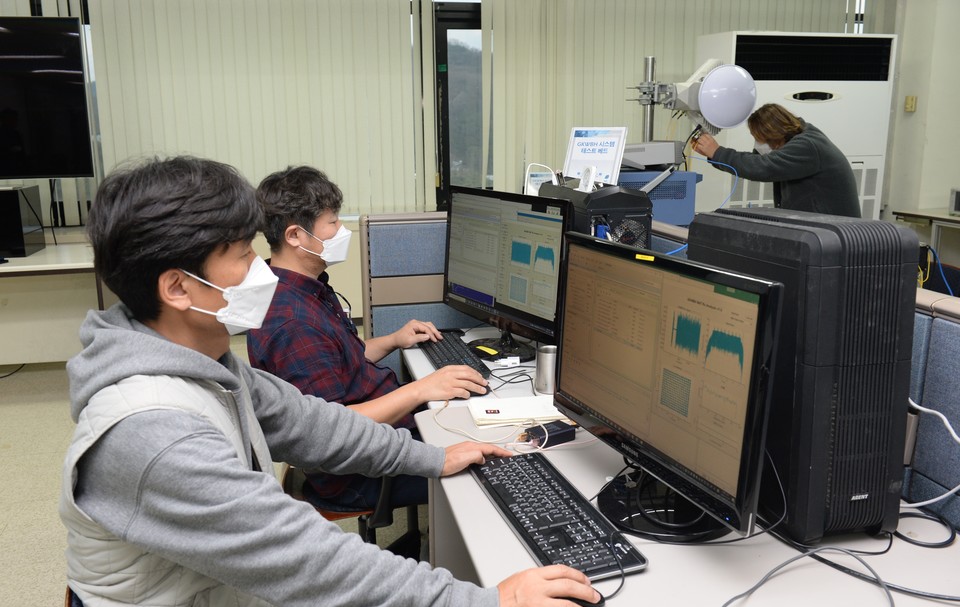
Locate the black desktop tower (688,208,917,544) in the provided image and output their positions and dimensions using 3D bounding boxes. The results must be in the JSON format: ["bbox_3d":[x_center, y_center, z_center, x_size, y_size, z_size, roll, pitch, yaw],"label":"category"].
[{"bbox_3d":[0.530,0.092,1.484,0.180,0.488,0.410,-4,13,-17],"label":"black desktop tower"}]

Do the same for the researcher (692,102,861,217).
[{"bbox_3d":[1.329,-0.179,3.922,0.760,1.440,0.520,1,12,7],"label":"researcher"}]

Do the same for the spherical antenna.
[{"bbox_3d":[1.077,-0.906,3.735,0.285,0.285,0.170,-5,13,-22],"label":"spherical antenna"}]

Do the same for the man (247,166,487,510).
[{"bbox_3d":[-0.282,0.292,2.190,0.650,1.273,0.540,-4,13,-18],"label":"man"}]

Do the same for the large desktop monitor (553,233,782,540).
[{"bbox_3d":[0.304,0.127,1.411,0.200,0.455,0.575,-5,13,-21],"label":"large desktop monitor"}]

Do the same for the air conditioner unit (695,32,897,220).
[{"bbox_3d":[1.869,-0.669,5.229,1.080,1.840,0.430,-4,13,-15],"label":"air conditioner unit"}]

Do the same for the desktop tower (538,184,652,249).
[{"bbox_3d":[0.354,-0.160,2.754,0.200,0.450,0.410,-4,13,-18],"label":"desktop tower"}]

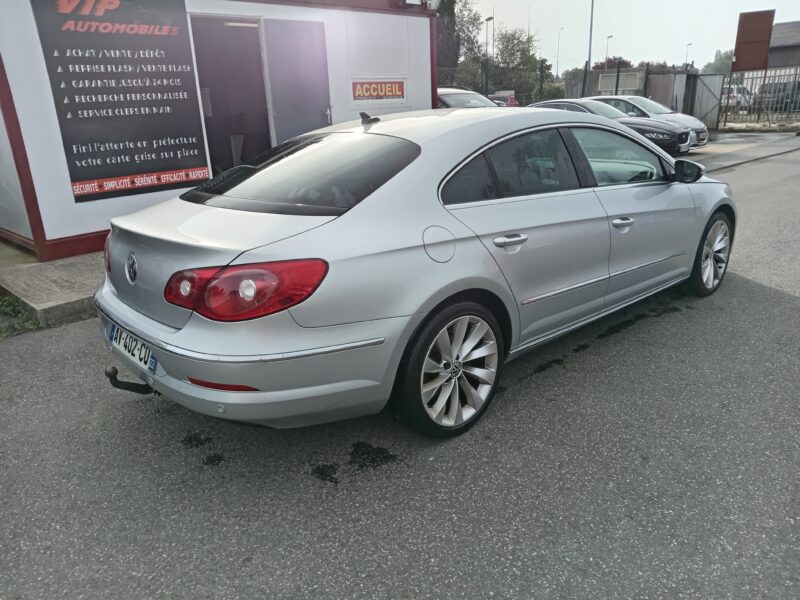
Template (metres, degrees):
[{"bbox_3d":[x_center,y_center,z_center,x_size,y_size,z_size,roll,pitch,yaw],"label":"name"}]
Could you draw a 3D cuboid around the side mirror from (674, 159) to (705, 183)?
[{"bbox_3d":[1.754,-0.777,3.493,0.121,0.136,0.176,-17,21,-39],"label":"side mirror"}]

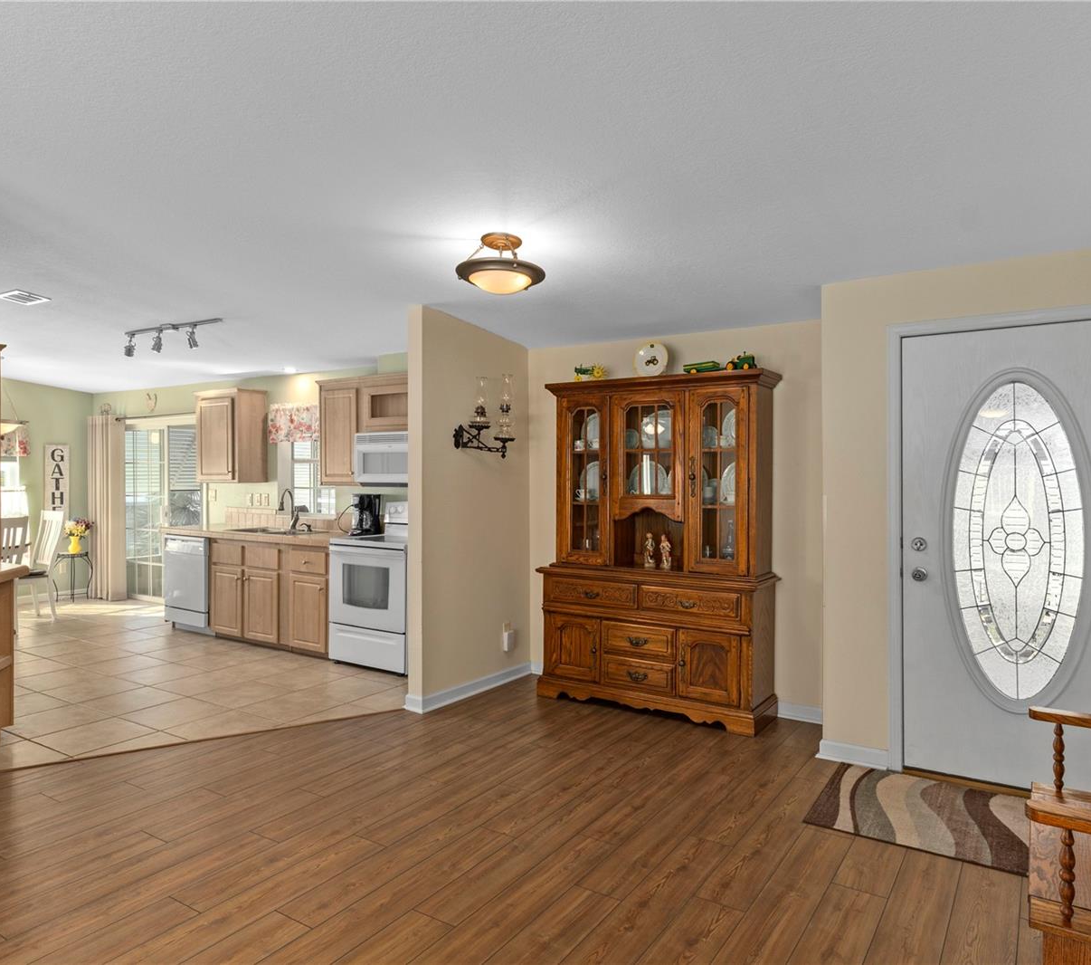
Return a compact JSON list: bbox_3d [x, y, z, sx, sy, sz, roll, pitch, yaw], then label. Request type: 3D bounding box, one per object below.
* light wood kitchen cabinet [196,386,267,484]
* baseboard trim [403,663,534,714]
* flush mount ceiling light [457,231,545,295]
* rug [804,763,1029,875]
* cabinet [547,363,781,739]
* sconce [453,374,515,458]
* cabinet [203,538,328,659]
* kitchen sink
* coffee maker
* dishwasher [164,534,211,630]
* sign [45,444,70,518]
[{"bbox_3d":[-2.963,-0.425,6.827,0.690,0.850,0.340,0,0,34],"label":"light wood kitchen cabinet"},{"bbox_3d":[-0.472,1.313,4.718,0.160,0.092,1.085,0,0,34],"label":"baseboard trim"},{"bbox_3d":[-0.198,-0.963,3.235,0.400,0.240,0.400,2,-3,0],"label":"flush mount ceiling light"},{"bbox_3d":[1.723,1.352,2.882,1.170,0.010,0.745,0,-1,33],"label":"rug"},{"bbox_3d":[0.645,0.380,4.391,1.420,1.962,0.410,0,0,34],"label":"cabinet"},{"bbox_3d":[-0.371,-0.420,4.548,0.210,0.525,0.370,0,0,34],"label":"sconce"},{"bbox_3d":[-2.126,0.935,6.146,1.530,0.870,0.600,0,-1,33],"label":"cabinet"},{"bbox_3d":[-2.365,0.513,6.312,0.860,0.180,0.500,0,0,34],"label":"kitchen sink"},{"bbox_3d":[-1.471,0.260,5.850,0.240,0.340,0.175,0,0,-44],"label":"coffee maker"},{"bbox_3d":[-3.023,0.939,6.661,0.620,0.870,0.610,0,-1,33],"label":"dishwasher"},{"bbox_3d":[-5.586,0.097,8.300,0.025,1.060,0.255,0,-1,33],"label":"sign"}]

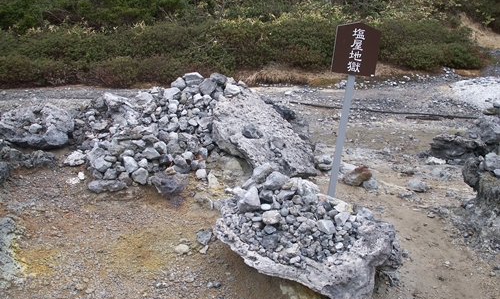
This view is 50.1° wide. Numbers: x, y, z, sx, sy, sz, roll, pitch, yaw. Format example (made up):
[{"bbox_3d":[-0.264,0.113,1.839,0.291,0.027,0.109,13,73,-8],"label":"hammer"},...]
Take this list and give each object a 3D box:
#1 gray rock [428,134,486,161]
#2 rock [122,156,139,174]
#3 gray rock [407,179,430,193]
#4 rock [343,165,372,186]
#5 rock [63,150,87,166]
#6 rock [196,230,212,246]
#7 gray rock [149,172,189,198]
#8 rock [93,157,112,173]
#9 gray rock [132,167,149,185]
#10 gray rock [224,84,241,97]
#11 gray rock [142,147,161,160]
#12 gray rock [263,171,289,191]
[{"bbox_3d":[2.518,-0.030,6.500,0.610,0.270,0.420,0,12,0],"label":"gray rock"},{"bbox_3d":[-1.294,0.174,5.800,0.165,0.175,0.150,0,12,0],"label":"rock"},{"bbox_3d":[1.626,0.349,5.150,0.210,0.100,0.165,0,12,0],"label":"gray rock"},{"bbox_3d":[1.072,0.262,5.280,0.280,0.180,0.200,0,12,0],"label":"rock"},{"bbox_3d":[-2.014,0.104,6.150,0.245,0.150,0.200,0,12,0],"label":"rock"},{"bbox_3d":[-0.326,0.638,3.850,0.110,0.090,0.100,0,12,0],"label":"rock"},{"bbox_3d":[-0.816,0.360,5.350,0.380,0.220,0.280,0,12,0],"label":"gray rock"},{"bbox_3d":[-1.513,0.154,5.500,0.190,0.150,0.170,0,12,0],"label":"rock"},{"bbox_3d":[-1.089,0.263,5.300,0.165,0.155,0.140,0,12,0],"label":"gray rock"},{"bbox_3d":[-0.216,-0.732,6.600,0.200,0.125,0.170,0,12,0],"label":"gray rock"},{"bbox_3d":[-1.115,0.051,6.050,0.190,0.140,0.160,0,12,0],"label":"gray rock"},{"bbox_3d":[0.202,0.237,4.080,0.200,0.135,0.160,0,12,0],"label":"gray rock"}]

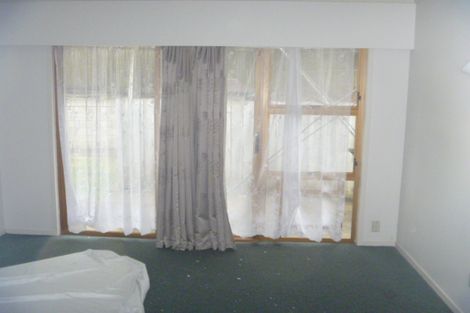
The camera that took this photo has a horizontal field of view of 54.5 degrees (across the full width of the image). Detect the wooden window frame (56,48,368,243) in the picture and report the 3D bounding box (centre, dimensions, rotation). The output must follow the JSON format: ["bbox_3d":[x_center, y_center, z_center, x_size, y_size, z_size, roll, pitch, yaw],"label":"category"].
[{"bbox_3d":[-0.269,-0.124,4.644,3.078,1.985,0.120,1,8,2],"label":"wooden window frame"}]

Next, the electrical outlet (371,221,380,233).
[{"bbox_3d":[1.436,0.716,4.658,0.078,0.118,0.012,1,8,2],"label":"electrical outlet"}]

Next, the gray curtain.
[{"bbox_3d":[-0.382,-0.093,4.450,0.797,1.992,0.200,1,8,2],"label":"gray curtain"}]

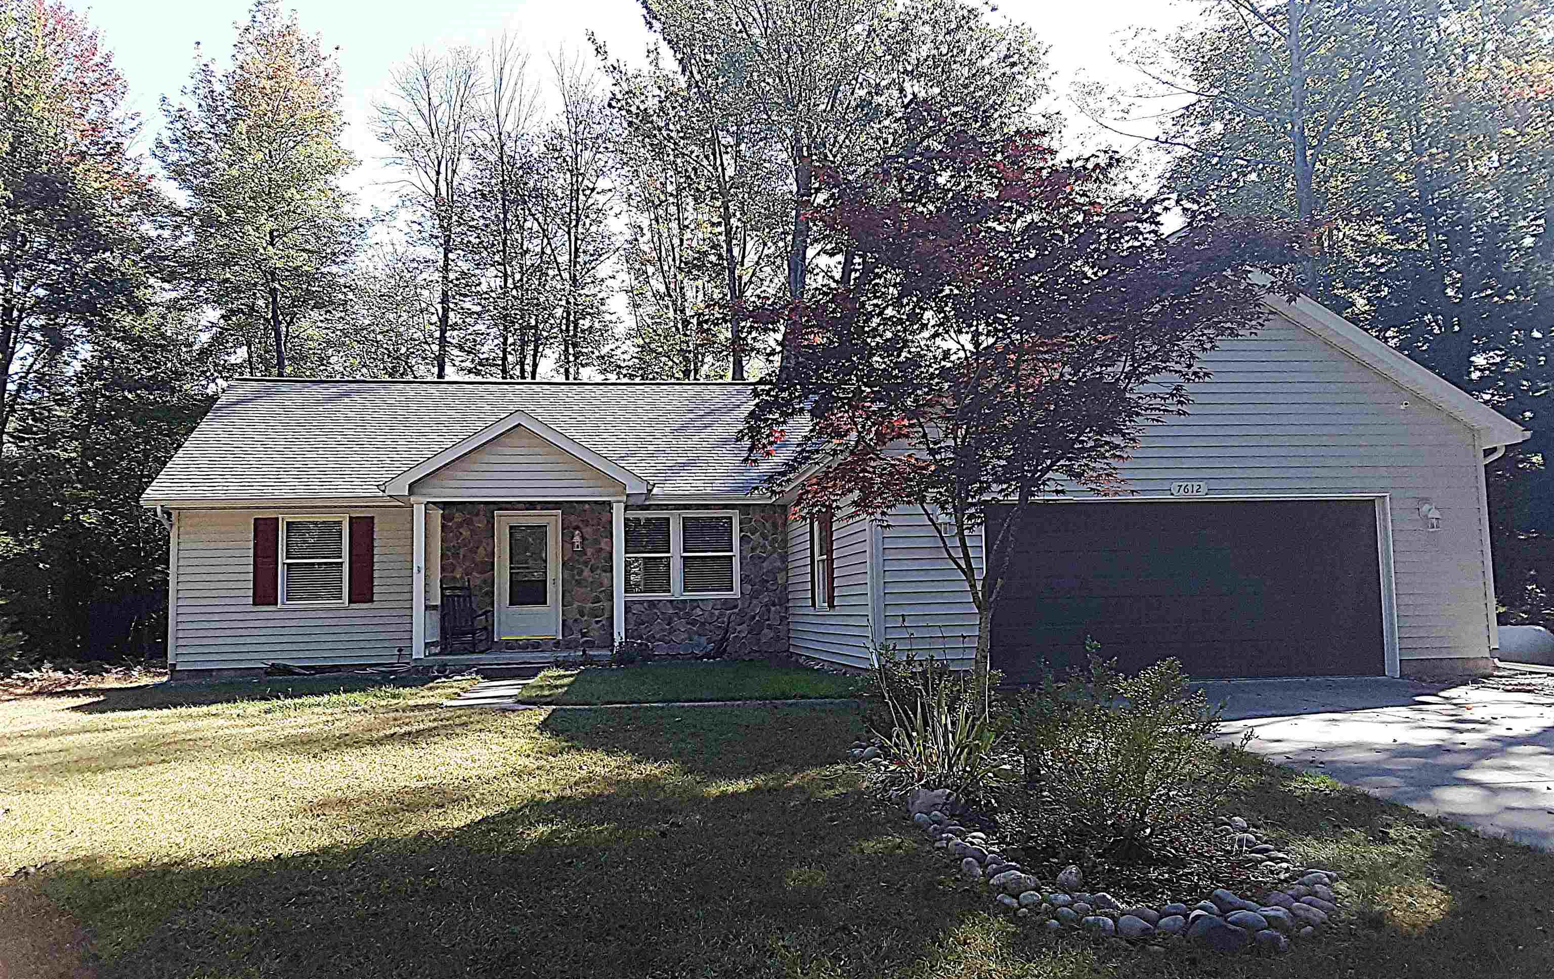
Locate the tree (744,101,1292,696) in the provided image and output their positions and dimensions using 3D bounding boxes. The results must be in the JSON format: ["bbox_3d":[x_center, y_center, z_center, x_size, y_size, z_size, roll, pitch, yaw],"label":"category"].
[{"bbox_3d":[2.085,-0.595,10.222,4.503,5.240,4.100,0,-5,-7],"label":"tree"}]

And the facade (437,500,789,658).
[{"bbox_3d":[-2.724,1.610,21.421,5.920,2.630,0.300,0,-5,-7],"label":"facade"}]

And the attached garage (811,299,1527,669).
[{"bbox_3d":[4.394,-0.014,18.335,8.200,5.300,7.800,0,-5,-7],"label":"attached garage"}]

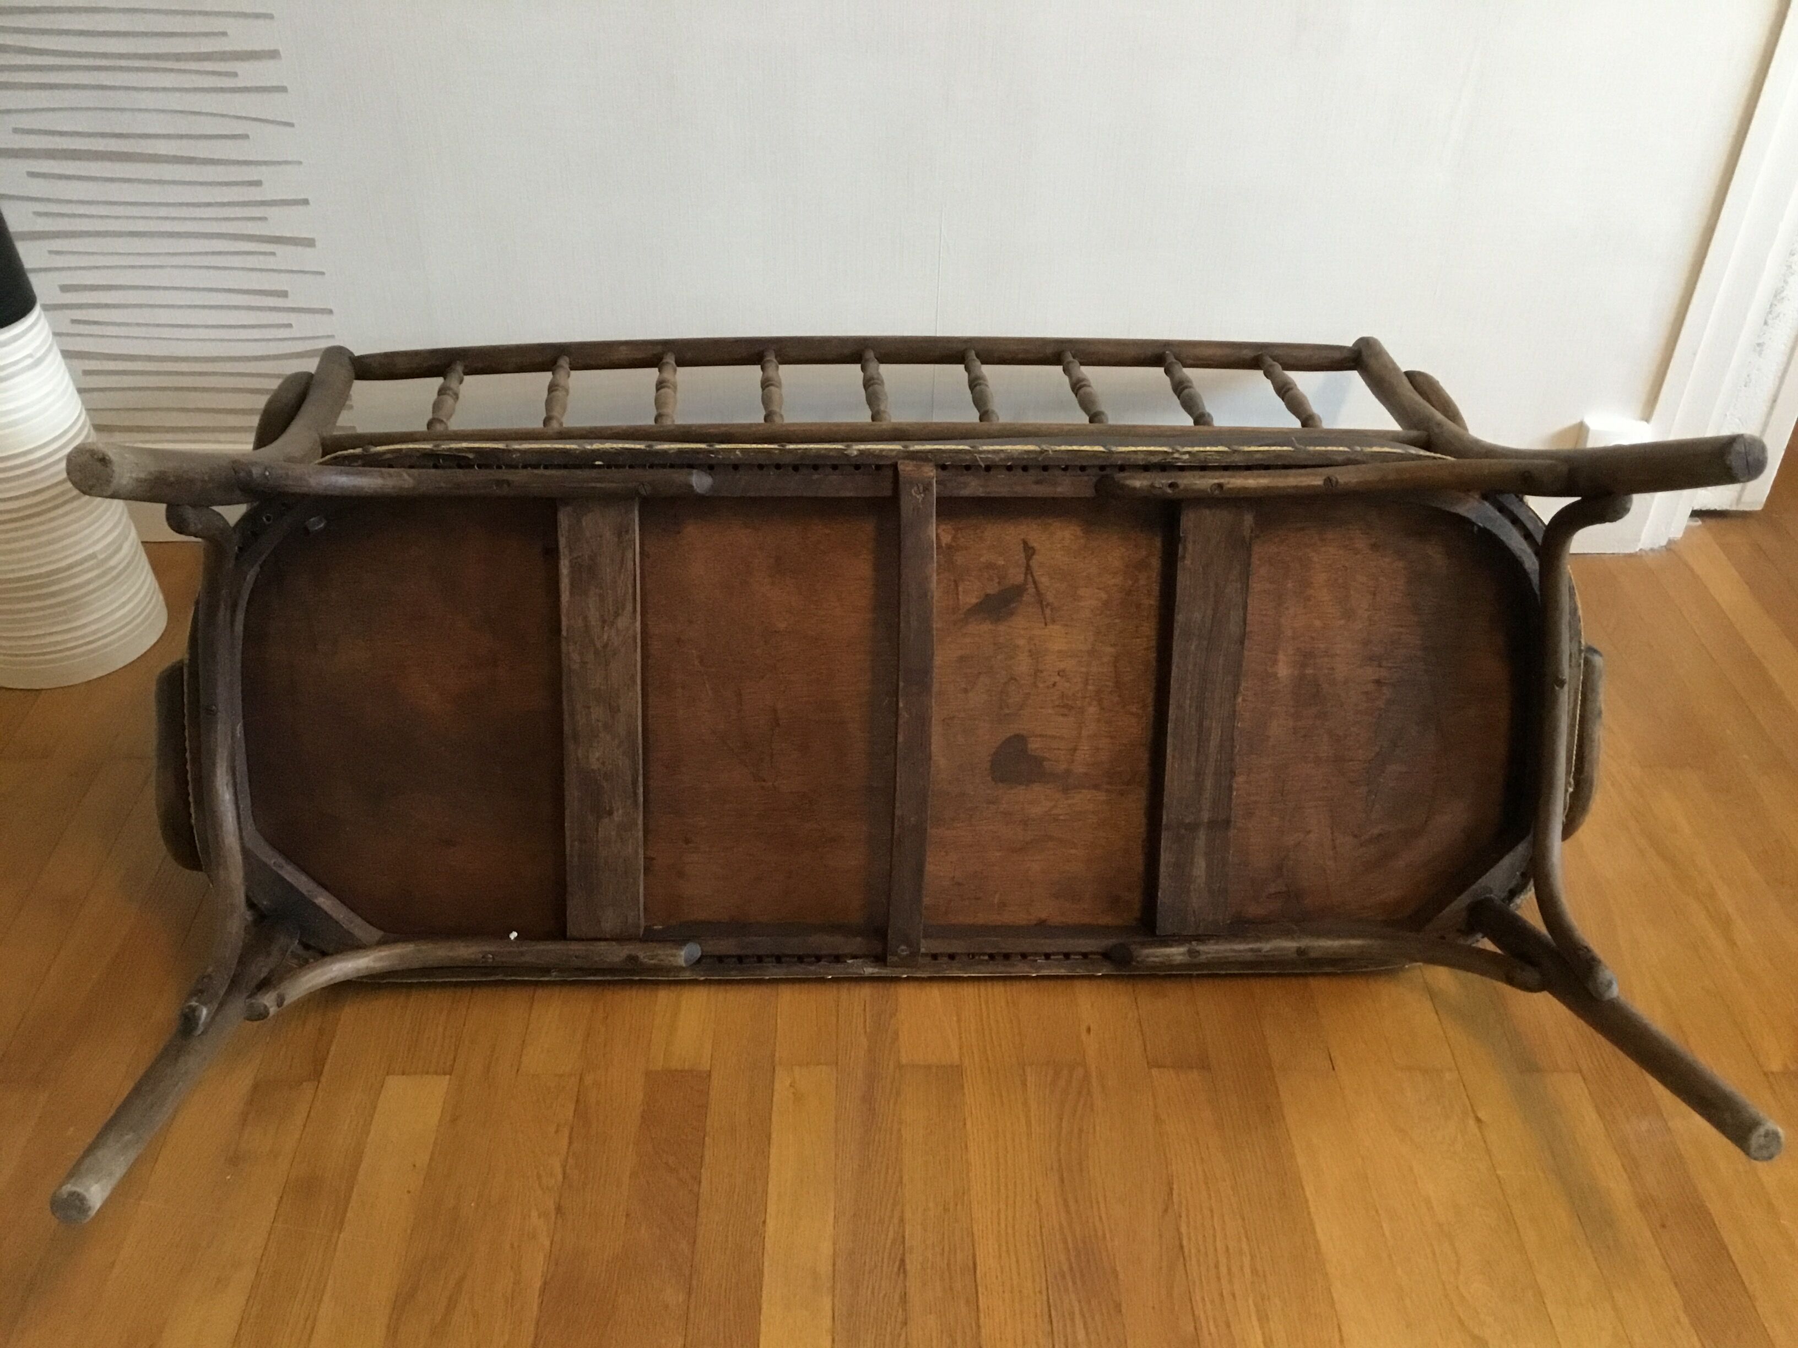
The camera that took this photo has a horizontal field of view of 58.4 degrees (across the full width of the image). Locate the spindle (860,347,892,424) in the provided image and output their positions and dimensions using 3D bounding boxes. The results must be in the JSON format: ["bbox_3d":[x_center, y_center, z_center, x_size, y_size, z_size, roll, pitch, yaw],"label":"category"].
[{"bbox_3d":[-0.023,-0.282,1.573,0.021,0.021,0.152,-2,36,-5],"label":"spindle"}]

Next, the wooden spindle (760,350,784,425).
[{"bbox_3d":[-0.123,-0.278,1.557,0.021,0.021,0.152,-2,36,-5],"label":"wooden spindle"}]

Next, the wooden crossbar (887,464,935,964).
[{"bbox_3d":[0.010,0.041,1.466,0.032,0.464,0.020,0,10,-5],"label":"wooden crossbar"}]

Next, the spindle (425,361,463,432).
[{"bbox_3d":[-0.421,-0.260,1.506,0.021,0.021,0.152,-2,36,-5],"label":"spindle"}]

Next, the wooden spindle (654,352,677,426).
[{"bbox_3d":[-0.222,-0.274,1.543,0.021,0.021,0.152,-2,36,-5],"label":"wooden spindle"}]

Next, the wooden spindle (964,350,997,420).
[{"bbox_3d":[0.080,-0.284,1.585,0.021,0.021,0.152,-1,36,-5],"label":"wooden spindle"}]

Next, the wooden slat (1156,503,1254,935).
[{"bbox_3d":[0.287,0.044,1.522,0.069,0.416,0.022,0,10,-5],"label":"wooden slat"}]

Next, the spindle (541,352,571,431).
[{"bbox_3d":[-0.322,-0.267,1.524,0.021,0.021,0.152,-2,36,-5],"label":"spindle"}]

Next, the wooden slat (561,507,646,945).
[{"bbox_3d":[-0.271,0.043,1.475,0.070,0.411,0.022,0,10,-5],"label":"wooden slat"}]

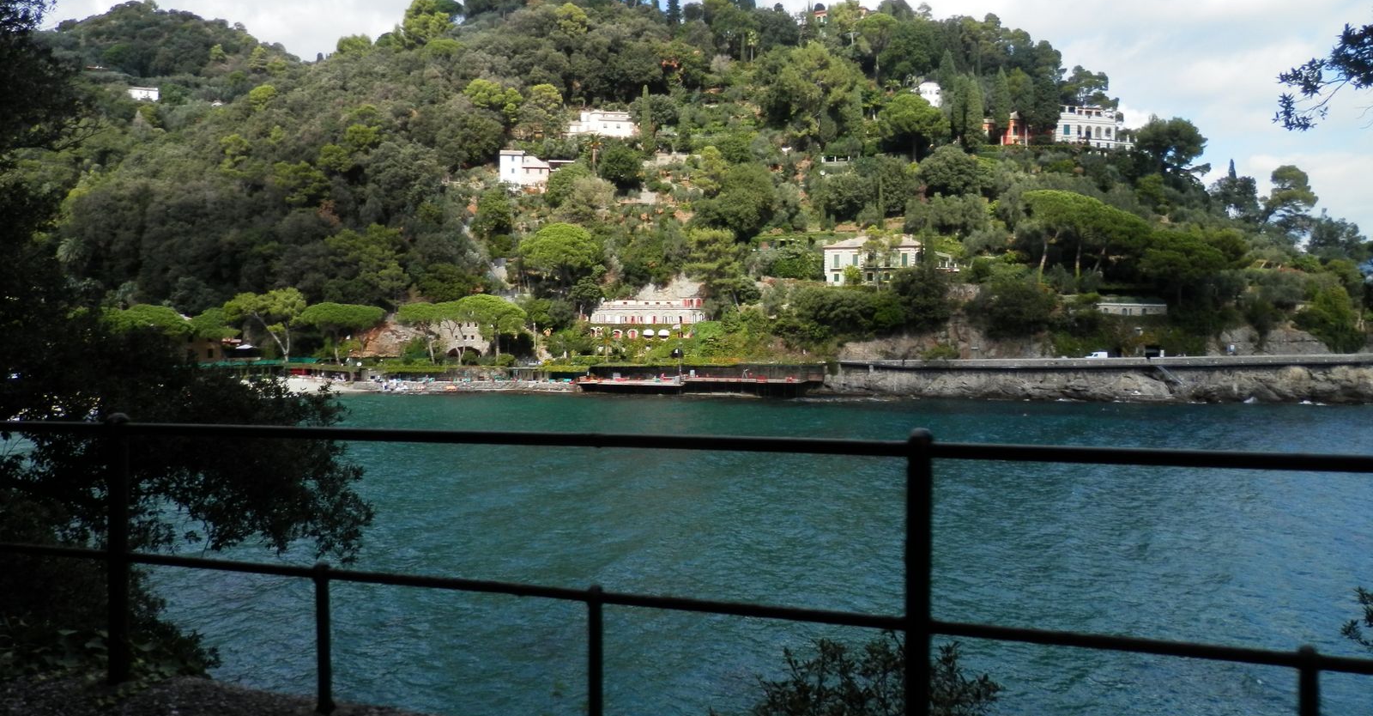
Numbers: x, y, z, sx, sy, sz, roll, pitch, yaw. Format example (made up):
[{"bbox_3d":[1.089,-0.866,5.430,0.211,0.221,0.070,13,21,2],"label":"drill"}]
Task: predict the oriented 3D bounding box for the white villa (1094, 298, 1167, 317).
[{"bbox_3d":[92.140,-10.310,205.000,13.300,3.600,5.500,0,2,13],"label":"white villa"}]

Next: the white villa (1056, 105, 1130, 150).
[{"bbox_3d":[105.360,-59.870,258.000,16.000,10.500,10.000,0,2,-12],"label":"white villa"}]

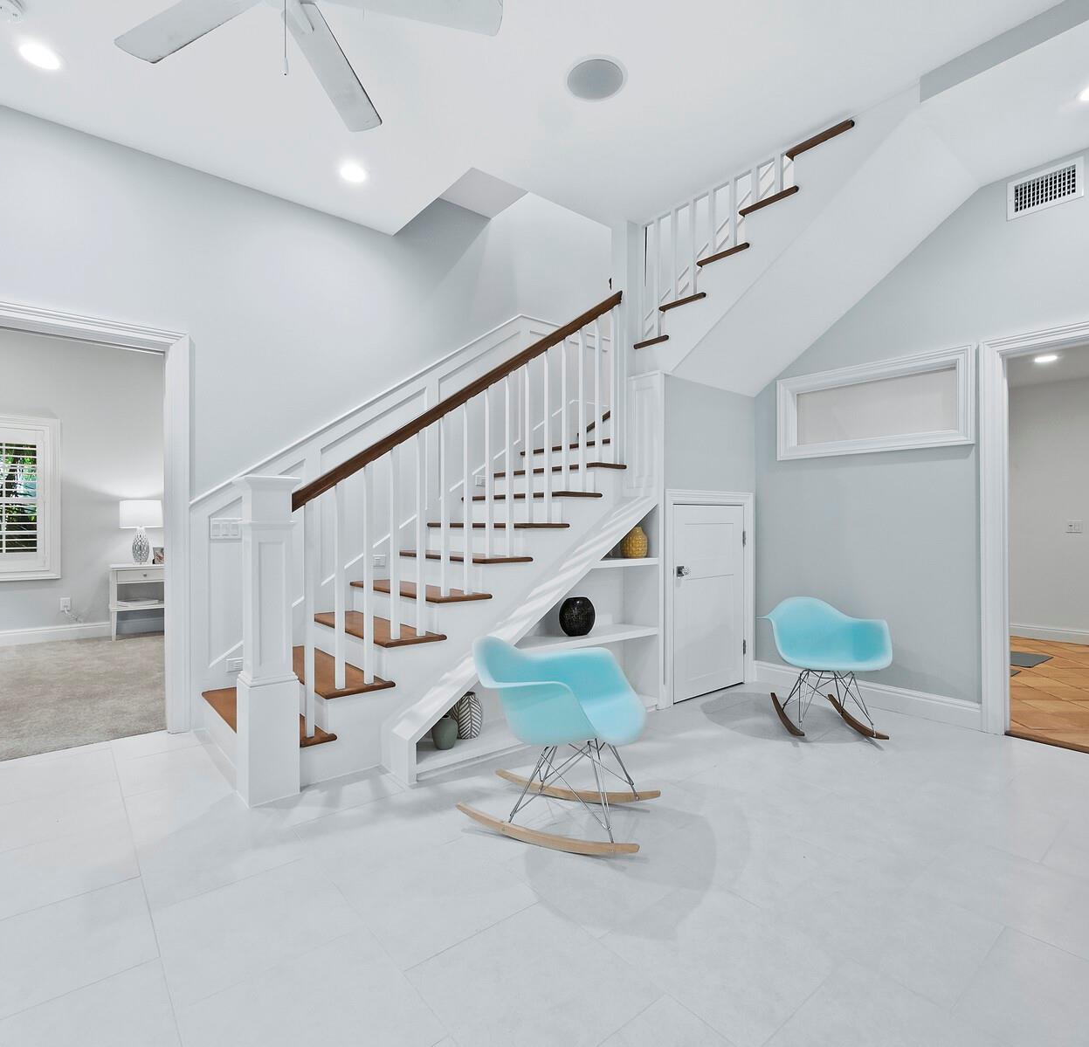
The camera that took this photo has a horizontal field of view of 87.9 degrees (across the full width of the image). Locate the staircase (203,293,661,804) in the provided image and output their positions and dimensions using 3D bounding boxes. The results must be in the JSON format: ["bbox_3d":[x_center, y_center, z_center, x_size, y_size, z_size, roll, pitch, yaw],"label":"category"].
[{"bbox_3d":[-0.655,-0.196,3.375,2.314,2.671,1.311,0,0,-40],"label":"staircase"}]

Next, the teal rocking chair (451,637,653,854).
[{"bbox_3d":[0.068,0.795,2.149,0.680,0.690,0.630,0,0,21],"label":"teal rocking chair"}]

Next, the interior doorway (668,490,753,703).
[{"bbox_3d":[1.102,0.465,3.797,1.020,1.351,0.100,0,0,-40],"label":"interior doorway"}]

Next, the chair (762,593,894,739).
[{"bbox_3d":[1.539,0.795,3.169,0.630,0.690,0.680,0,0,4],"label":"chair"}]

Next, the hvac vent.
[{"bbox_3d":[2.590,-1.729,2.928,0.030,0.203,0.299,0,0,-40],"label":"hvac vent"}]

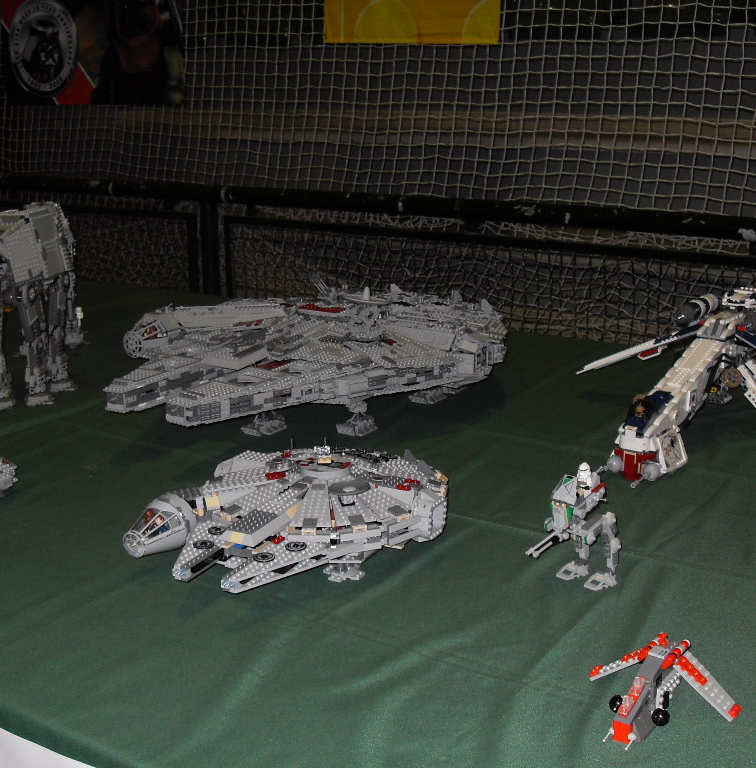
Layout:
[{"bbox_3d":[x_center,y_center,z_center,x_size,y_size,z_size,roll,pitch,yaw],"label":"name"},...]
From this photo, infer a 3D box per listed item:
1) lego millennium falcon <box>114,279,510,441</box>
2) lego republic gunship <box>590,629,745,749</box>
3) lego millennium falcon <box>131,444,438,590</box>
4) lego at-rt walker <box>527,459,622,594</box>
[{"bbox_3d":[-0.129,-0.068,2.005,0.580,0.210,0.845,9,16,33],"label":"lego millennium falcon"},{"bbox_3d":[0.236,0.265,0.953,0.132,0.054,0.148,9,16,33],"label":"lego republic gunship"},{"bbox_3d":[-0.084,0.147,1.313,0.295,0.117,0.402,7,15,28],"label":"lego millennium falcon"},{"bbox_3d":[0.211,0.160,1.205,0.145,0.141,0.066,-12,18,-42],"label":"lego at-rt walker"}]

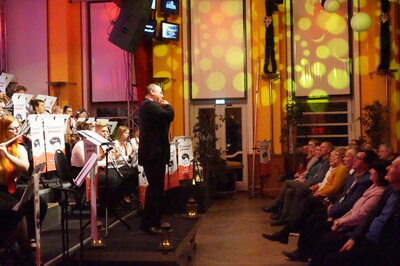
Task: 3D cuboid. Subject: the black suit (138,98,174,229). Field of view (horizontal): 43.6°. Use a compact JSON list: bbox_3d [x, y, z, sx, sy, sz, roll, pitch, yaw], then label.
[{"bbox_3d":[-0.512,0.301,5.950,0.420,1.760,0.540,-1,-1,-12],"label":"black suit"}]

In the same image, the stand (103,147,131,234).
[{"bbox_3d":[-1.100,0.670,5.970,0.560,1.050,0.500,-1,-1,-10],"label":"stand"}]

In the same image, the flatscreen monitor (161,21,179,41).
[{"bbox_3d":[-0.607,-1.991,9.830,0.410,0.340,0.070,-1,5,-38],"label":"flatscreen monitor"}]

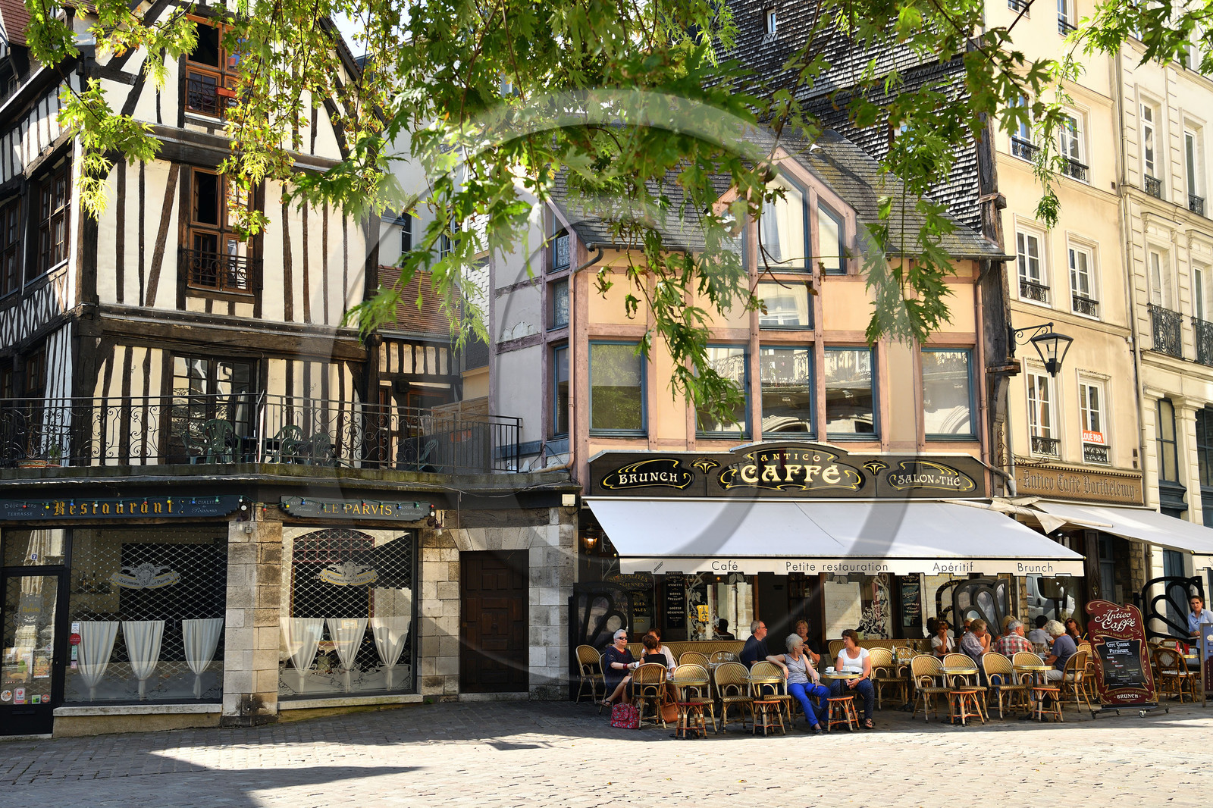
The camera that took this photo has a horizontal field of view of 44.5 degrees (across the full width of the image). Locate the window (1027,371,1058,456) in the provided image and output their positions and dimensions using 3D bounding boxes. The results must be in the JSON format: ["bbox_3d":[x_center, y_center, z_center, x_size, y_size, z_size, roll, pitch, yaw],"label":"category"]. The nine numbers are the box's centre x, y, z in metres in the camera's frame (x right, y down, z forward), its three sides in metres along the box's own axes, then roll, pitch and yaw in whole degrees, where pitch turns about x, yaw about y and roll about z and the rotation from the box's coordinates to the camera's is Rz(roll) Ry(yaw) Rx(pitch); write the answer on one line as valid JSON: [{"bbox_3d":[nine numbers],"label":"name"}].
[{"bbox_3d":[7.602,0.190,25.817,0.874,1.443,0.150,7,-12,-43],"label":"window"}]

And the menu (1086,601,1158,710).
[{"bbox_3d":[7.413,3.585,21.292,0.860,1.530,0.120,-13,-14,36],"label":"menu"}]

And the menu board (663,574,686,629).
[{"bbox_3d":[1.099,3.085,23.552,0.308,0.955,0.050,1,-8,-10],"label":"menu board"}]

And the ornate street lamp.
[{"bbox_3d":[7.194,-0.924,24.721,0.480,0.970,1.030,7,-12,-43],"label":"ornate street lamp"}]

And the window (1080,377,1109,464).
[{"bbox_3d":[9.248,0.332,28.090,0.920,1.590,0.130,7,-11,-43],"label":"window"}]

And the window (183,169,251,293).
[{"bbox_3d":[-6.739,-3.044,26.008,1.154,2.119,0.150,5,-10,-33],"label":"window"}]

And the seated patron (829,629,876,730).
[{"bbox_3d":[3.324,3.714,20.002,0.560,1.280,0.820,-2,-8,8],"label":"seated patron"}]

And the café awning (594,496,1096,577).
[{"bbox_3d":[3.251,1.943,22.174,6.749,1.282,3.170,1,-8,-10],"label":"café awning"}]

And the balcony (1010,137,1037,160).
[{"bbox_3d":[7.702,-4.637,27.196,0.900,0.320,0.070,7,-11,-43],"label":"balcony"}]

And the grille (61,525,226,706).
[{"bbox_3d":[-6.612,3.008,21.300,2.260,2.500,0.060,-1,-8,2],"label":"grille"}]

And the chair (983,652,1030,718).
[{"bbox_3d":[5.494,3.854,20.354,0.460,0.870,0.550,1,-8,-12],"label":"chair"}]

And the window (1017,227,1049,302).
[{"bbox_3d":[7.438,-2.369,25.797,0.961,1.228,0.150,7,-11,-42],"label":"window"}]

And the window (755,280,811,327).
[{"bbox_3d":[2.825,-1.585,23.623,0.920,0.772,0.100,1,-9,-9],"label":"window"}]

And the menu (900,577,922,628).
[{"bbox_3d":[4.902,3.133,23.869,0.322,0.936,0.040,1,-8,-7],"label":"menu"}]

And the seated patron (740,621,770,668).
[{"bbox_3d":[2.254,3.704,20.800,0.800,1.320,0.500,-4,-9,25],"label":"seated patron"}]

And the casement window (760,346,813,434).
[{"bbox_3d":[2.955,-0.213,24.294,0.909,1.530,0.120,1,-8,-10],"label":"casement window"}]

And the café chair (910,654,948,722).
[{"bbox_3d":[4.505,3.928,20.539,0.450,0.880,0.530,2,-9,-14],"label":"café chair"}]

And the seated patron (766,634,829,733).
[{"bbox_3d":[2.506,3.646,19.350,0.620,1.290,0.820,5,-10,-32],"label":"seated patron"}]

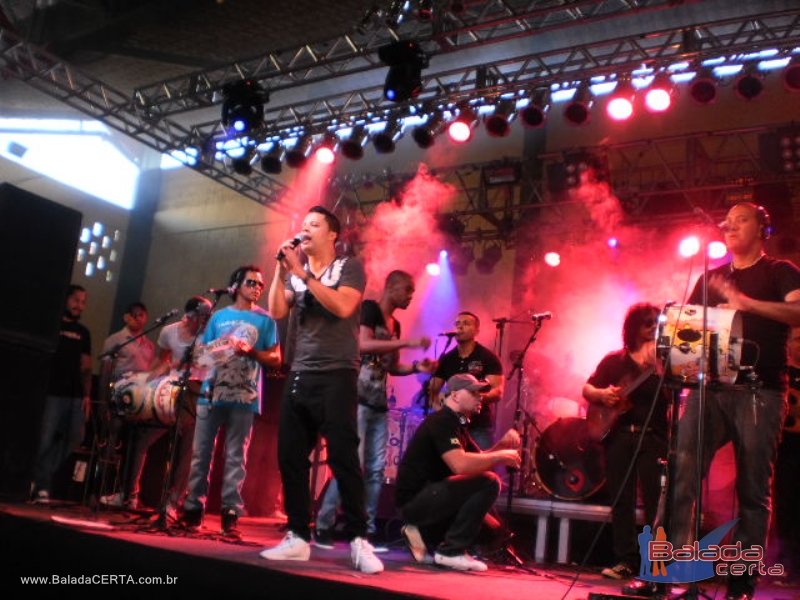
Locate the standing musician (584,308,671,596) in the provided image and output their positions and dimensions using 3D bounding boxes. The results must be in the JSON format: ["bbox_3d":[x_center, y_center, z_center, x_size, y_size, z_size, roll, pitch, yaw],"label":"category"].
[{"bbox_3d":[1.514,0.884,5.350,0.580,1.710,0.460,6,-12,-2],"label":"standing musician"}]

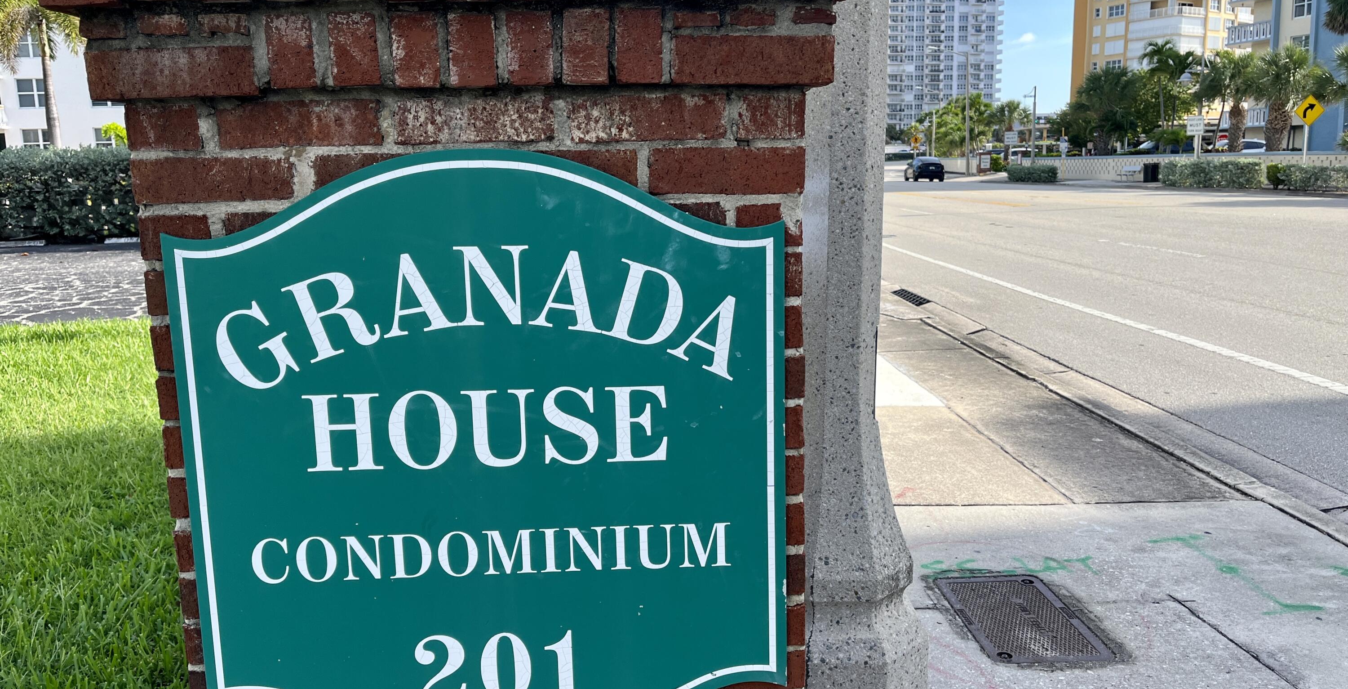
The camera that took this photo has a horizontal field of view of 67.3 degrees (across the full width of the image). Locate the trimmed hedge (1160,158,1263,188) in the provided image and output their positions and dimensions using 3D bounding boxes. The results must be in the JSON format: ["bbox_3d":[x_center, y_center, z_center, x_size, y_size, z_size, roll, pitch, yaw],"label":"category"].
[{"bbox_3d":[18.808,-6.100,35.621,1.100,1.060,4.575,-2,10,-2],"label":"trimmed hedge"}]

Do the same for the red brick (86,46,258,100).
[{"bbox_3d":[-0.621,-0.341,1.295,0.205,0.058,0.091,-1,10,-1],"label":"red brick"}]

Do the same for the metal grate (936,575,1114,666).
[{"bbox_3d":[1.142,0.911,3.365,0.380,0.030,0.637,-2,10,-1],"label":"metal grate"}]

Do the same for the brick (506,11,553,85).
[{"bbox_3d":[-0.179,-0.379,1.339,0.055,0.087,0.198,-2,9,-1],"label":"brick"}]

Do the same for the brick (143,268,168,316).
[{"bbox_3d":[-0.581,-0.075,1.357,0.202,0.057,0.095,-2,9,-2],"label":"brick"}]

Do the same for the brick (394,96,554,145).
[{"bbox_3d":[-0.256,-0.295,1.342,0.200,0.053,0.091,-1,10,-1],"label":"brick"}]

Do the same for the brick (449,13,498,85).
[{"bbox_3d":[-0.250,-0.376,1.342,0.058,0.092,0.200,-2,9,-2],"label":"brick"}]

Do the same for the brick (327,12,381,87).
[{"bbox_3d":[-0.390,-0.373,1.321,0.058,0.086,0.195,-2,10,-1],"label":"brick"}]

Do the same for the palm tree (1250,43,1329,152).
[{"bbox_3d":[22.192,-8.368,36.702,2.800,4.835,2.800,4,11,30],"label":"palm tree"}]

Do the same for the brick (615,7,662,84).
[{"bbox_3d":[-0.045,-0.383,1.347,0.058,0.092,0.200,-2,9,-2],"label":"brick"}]

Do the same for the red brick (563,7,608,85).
[{"bbox_3d":[-0.111,-0.381,1.340,0.053,0.087,0.198,-2,9,-1],"label":"red brick"}]

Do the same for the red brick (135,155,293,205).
[{"bbox_3d":[-0.581,-0.216,1.321,0.198,0.056,0.092,-2,10,-1],"label":"red brick"}]

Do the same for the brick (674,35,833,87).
[{"bbox_3d":[0.099,-0.362,1.308,0.202,0.057,0.091,-1,10,-1],"label":"brick"}]

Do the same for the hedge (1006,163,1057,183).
[{"bbox_3d":[19.981,-9.550,56.500,1.200,1.070,2.750,-6,11,-24],"label":"hedge"}]

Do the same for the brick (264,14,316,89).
[{"bbox_3d":[-0.466,-0.371,1.319,0.056,0.087,0.195,-2,10,-1],"label":"brick"}]

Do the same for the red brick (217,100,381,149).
[{"bbox_3d":[-0.473,-0.284,1.323,0.203,0.057,0.092,-2,9,-1],"label":"red brick"}]

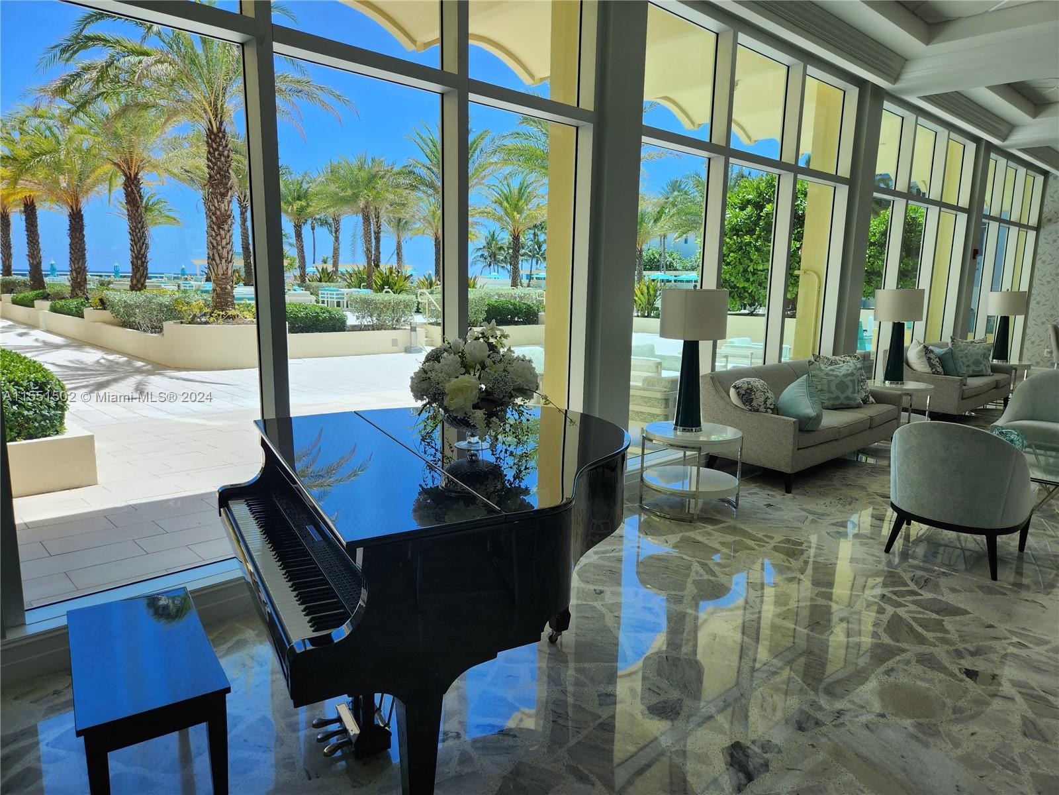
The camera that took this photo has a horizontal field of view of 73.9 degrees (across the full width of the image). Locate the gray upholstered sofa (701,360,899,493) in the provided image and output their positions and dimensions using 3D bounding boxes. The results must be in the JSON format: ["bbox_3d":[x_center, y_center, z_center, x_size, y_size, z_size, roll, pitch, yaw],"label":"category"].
[{"bbox_3d":[2.486,0.169,6.345,2.090,0.850,0.850,-8,13,-42],"label":"gray upholstered sofa"}]

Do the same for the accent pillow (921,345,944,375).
[{"bbox_3d":[4.960,-0.422,8.690,0.190,0.450,0.450,-11,4,25],"label":"accent pillow"}]

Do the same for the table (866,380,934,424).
[{"bbox_3d":[3.966,0.138,7.616,0.690,0.555,0.690,-8,13,-43],"label":"table"}]

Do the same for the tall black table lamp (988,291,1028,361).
[{"bbox_3d":[6.713,-1.016,9.948,0.435,0.970,0.435,-8,13,-43],"label":"tall black table lamp"}]

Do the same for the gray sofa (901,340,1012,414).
[{"bbox_3d":[5.300,-0.213,8.915,2.090,0.850,0.850,-8,13,-42],"label":"gray sofa"}]

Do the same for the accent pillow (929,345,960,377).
[{"bbox_3d":[4.987,-0.395,8.428,0.160,0.460,0.460,-19,7,4],"label":"accent pillow"}]

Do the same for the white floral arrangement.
[{"bbox_3d":[-0.193,-0.061,2.520,0.471,0.430,0.424,1,10,0],"label":"white floral arrangement"}]

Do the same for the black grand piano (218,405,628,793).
[{"bbox_3d":[-0.268,0.669,2.635,1.525,1.010,1.500,-4,11,-28],"label":"black grand piano"}]

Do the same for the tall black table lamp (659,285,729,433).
[{"bbox_3d":[1.151,-0.261,4.998,0.453,0.993,0.453,1,10,0],"label":"tall black table lamp"}]

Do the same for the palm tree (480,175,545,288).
[{"bbox_3d":[-0.731,-7.994,35.160,4.100,5.944,4.100,1,10,0],"label":"palm tree"}]

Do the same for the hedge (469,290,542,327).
[{"bbox_3d":[-0.552,-2.103,16.483,1.900,0.870,1.200,1,10,0],"label":"hedge"}]

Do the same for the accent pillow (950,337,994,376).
[{"bbox_3d":[5.800,-0.503,9.248,0.520,0.470,0.180,0,-8,-5],"label":"accent pillow"}]

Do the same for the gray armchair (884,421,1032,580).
[{"bbox_3d":[2.628,0.527,4.295,0.730,0.850,0.780,11,14,44],"label":"gray armchair"}]

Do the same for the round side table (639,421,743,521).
[{"bbox_3d":[1.140,0.512,4.965,0.680,0.585,0.680,1,10,0],"label":"round side table"}]

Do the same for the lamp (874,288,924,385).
[{"bbox_3d":[3.924,-0.630,7.510,0.453,0.993,0.453,-8,13,-43],"label":"lamp"}]

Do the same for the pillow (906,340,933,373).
[{"bbox_3d":[4.804,-0.453,8.675,0.190,0.450,0.450,-11,4,25],"label":"pillow"}]

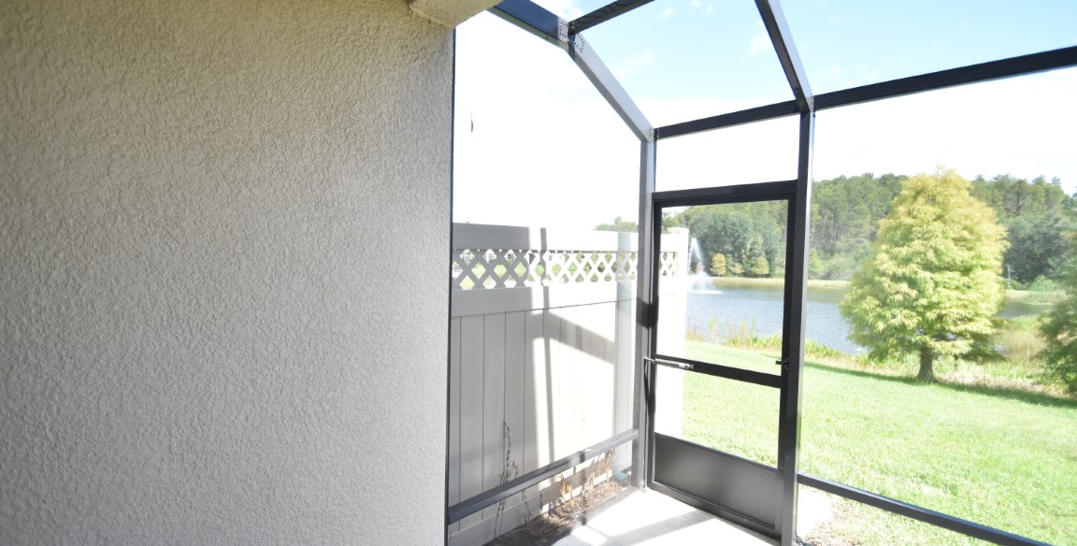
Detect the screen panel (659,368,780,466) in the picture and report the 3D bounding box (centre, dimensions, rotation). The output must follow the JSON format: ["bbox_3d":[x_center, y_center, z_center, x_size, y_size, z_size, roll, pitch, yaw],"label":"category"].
[{"bbox_3d":[1.117,0.900,2.896,0.808,0.488,0.030,2,2,44],"label":"screen panel"}]

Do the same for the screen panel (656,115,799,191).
[{"bbox_3d":[1.157,-0.733,2.859,0.906,0.379,0.030,2,2,44],"label":"screen panel"}]

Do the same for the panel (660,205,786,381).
[{"bbox_3d":[1.139,0.076,2.876,0.810,1.036,0.030,2,2,44],"label":"panel"}]

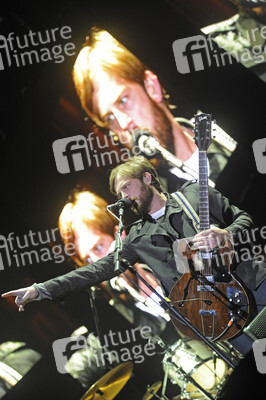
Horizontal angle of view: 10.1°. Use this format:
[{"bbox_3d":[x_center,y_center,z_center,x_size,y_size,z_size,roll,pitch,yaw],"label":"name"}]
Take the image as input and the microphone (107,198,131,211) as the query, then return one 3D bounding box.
[{"bbox_3d":[-0.063,0.023,6.850,0.165,0.051,0.051,-9,-39,-53],"label":"microphone"}]

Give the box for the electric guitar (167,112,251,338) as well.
[{"bbox_3d":[0.350,0.123,6.850,0.080,0.410,1.040,-6,-85,-59],"label":"electric guitar"}]

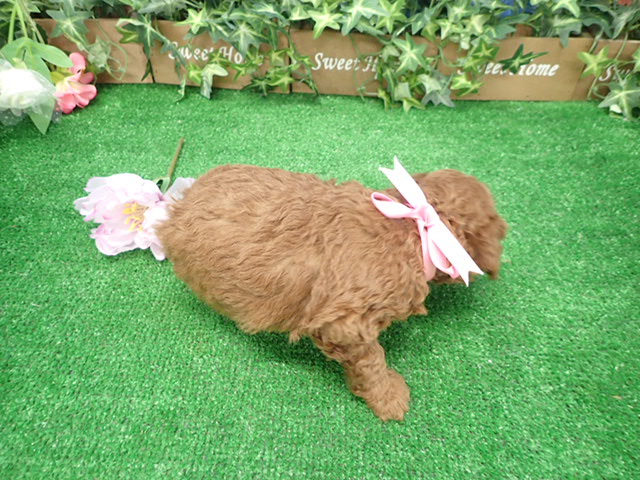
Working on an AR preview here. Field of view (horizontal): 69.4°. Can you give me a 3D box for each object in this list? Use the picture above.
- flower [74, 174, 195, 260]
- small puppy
[{"bbox_3d":[-0.198,-0.031,0.477,0.113,0.053,0.103,3,47,0],"label":"flower"},{"bbox_3d":[0.000,0.025,0.376,0.282,0.139,0.159,8,48,5],"label":"small puppy"}]

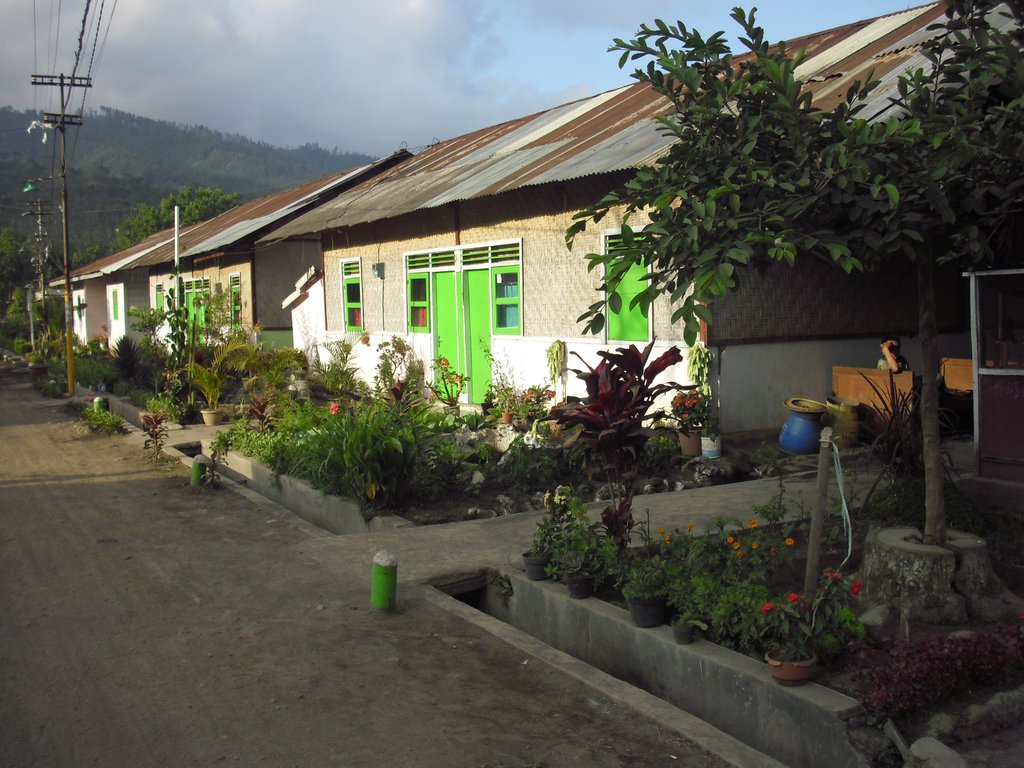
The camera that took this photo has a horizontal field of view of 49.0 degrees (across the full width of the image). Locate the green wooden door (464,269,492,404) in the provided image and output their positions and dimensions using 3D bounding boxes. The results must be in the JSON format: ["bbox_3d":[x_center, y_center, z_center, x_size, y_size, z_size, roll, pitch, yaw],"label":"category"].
[{"bbox_3d":[-0.462,-0.688,16.464,0.080,1.964,0.880,-3,4,-29],"label":"green wooden door"}]

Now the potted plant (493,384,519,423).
[{"bbox_3d":[-0.081,0.254,13.947,0.323,0.494,0.323,-2,4,0],"label":"potted plant"}]

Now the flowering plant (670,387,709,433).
[{"bbox_3d":[1.847,0.281,11.700,0.380,0.467,0.350,-1,4,9],"label":"flowering plant"}]

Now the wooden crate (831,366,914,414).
[{"bbox_3d":[3.991,0.104,12.144,0.300,0.550,1.138,-4,5,-29],"label":"wooden crate"}]

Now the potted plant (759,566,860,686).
[{"bbox_3d":[1.286,1.022,4.827,0.420,0.453,0.340,0,4,15],"label":"potted plant"}]

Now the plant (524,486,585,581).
[{"bbox_3d":[0.235,0.848,6.416,0.351,0.499,0.316,-1,4,1],"label":"plant"}]

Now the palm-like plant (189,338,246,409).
[{"bbox_3d":[-4.139,-0.160,15.802,0.776,0.961,0.737,-2,4,-15],"label":"palm-like plant"}]

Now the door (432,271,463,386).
[{"bbox_3d":[-0.991,-0.743,17.430,0.080,1.974,0.920,-3,4,-29],"label":"door"}]

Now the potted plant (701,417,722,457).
[{"bbox_3d":[1.861,0.499,10.484,0.205,0.390,0.205,-2,4,0],"label":"potted plant"}]

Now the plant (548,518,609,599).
[{"bbox_3d":[0.355,0.929,6.013,0.323,0.391,0.290,-1,4,3],"label":"plant"}]

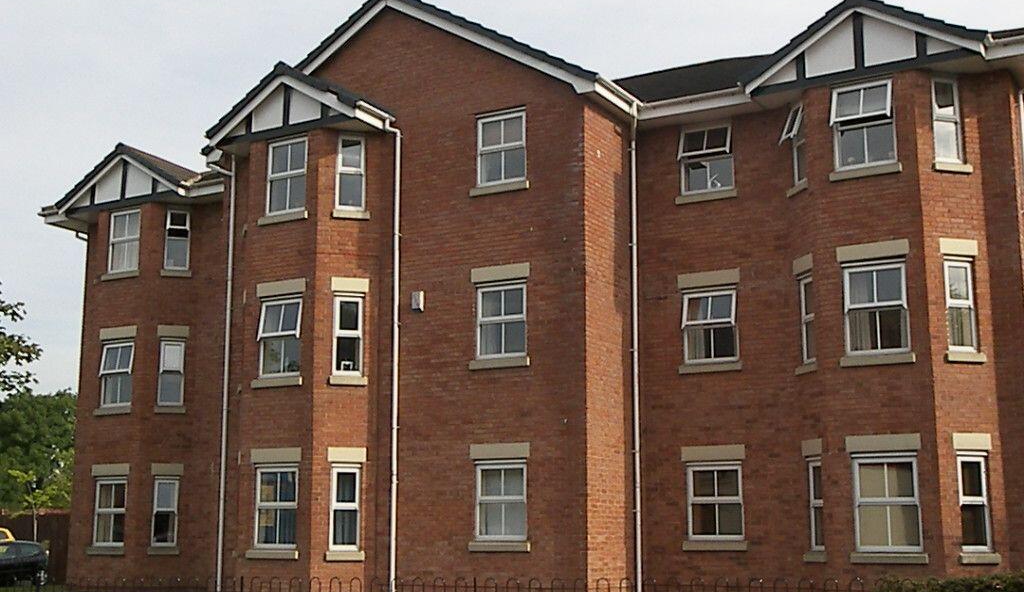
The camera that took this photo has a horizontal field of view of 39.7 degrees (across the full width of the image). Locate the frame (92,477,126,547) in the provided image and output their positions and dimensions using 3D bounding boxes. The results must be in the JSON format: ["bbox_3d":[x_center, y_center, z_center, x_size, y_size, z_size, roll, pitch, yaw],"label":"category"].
[{"bbox_3d":[-7.731,4.202,27.539,0.910,1.325,0.080,-6,-11,32],"label":"frame"}]

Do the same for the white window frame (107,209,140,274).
[{"bbox_3d":[-7.713,-1.079,28.298,0.880,1.220,0.080,-6,-11,30],"label":"white window frame"}]

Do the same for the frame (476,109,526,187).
[{"bbox_3d":[-0.147,-2.287,21.966,0.905,1.130,0.080,-6,-12,30],"label":"frame"}]

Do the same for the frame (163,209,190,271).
[{"bbox_3d":[-6.617,-1.118,28.113,0.480,1.220,0.180,2,-10,-13],"label":"frame"}]

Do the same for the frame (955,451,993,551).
[{"bbox_3d":[6.273,2.798,19.264,0.460,1.325,0.090,2,-10,-11],"label":"frame"}]

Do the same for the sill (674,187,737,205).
[{"bbox_3d":[3.070,-1.539,22.306,1.020,0.135,0.150,-6,-12,29],"label":"sill"}]

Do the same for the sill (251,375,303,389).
[{"bbox_3d":[-3.725,1.395,22.671,1.010,0.140,0.120,-6,-11,30],"label":"sill"}]

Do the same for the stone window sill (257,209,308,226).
[{"bbox_3d":[-3.711,-1.244,23.142,1.051,0.130,0.150,-6,-12,34],"label":"stone window sill"}]

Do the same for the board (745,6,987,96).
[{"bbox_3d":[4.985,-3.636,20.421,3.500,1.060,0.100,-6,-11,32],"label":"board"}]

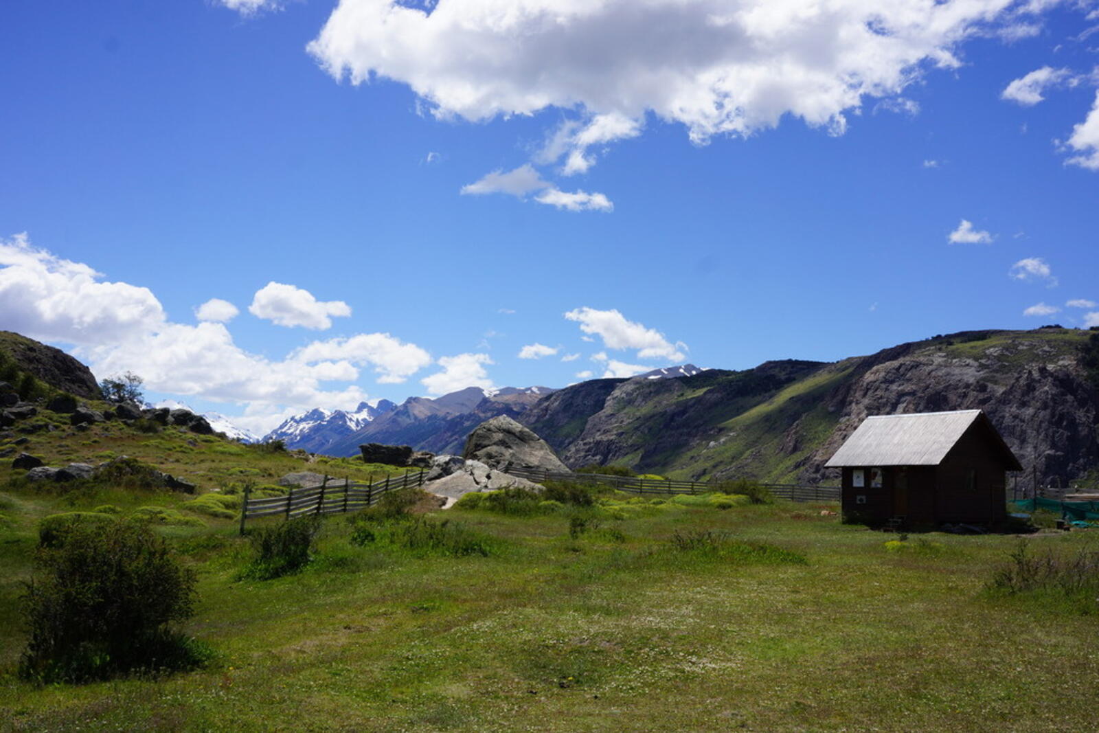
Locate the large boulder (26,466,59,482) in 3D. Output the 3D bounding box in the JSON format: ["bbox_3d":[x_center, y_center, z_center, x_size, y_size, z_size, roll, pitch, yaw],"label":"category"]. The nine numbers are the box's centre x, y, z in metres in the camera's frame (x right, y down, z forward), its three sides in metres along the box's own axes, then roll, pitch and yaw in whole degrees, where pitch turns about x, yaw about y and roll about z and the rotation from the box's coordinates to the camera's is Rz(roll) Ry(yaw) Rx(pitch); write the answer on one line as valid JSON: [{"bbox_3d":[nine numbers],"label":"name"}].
[{"bbox_3d":[-22.490,4.772,46.000,1.450,0.700,1.200,4,-7,-26],"label":"large boulder"}]

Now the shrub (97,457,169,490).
[{"bbox_3d":[-18.293,4.702,45.500,3.000,1.350,2.200,3,-7,-22],"label":"shrub"}]

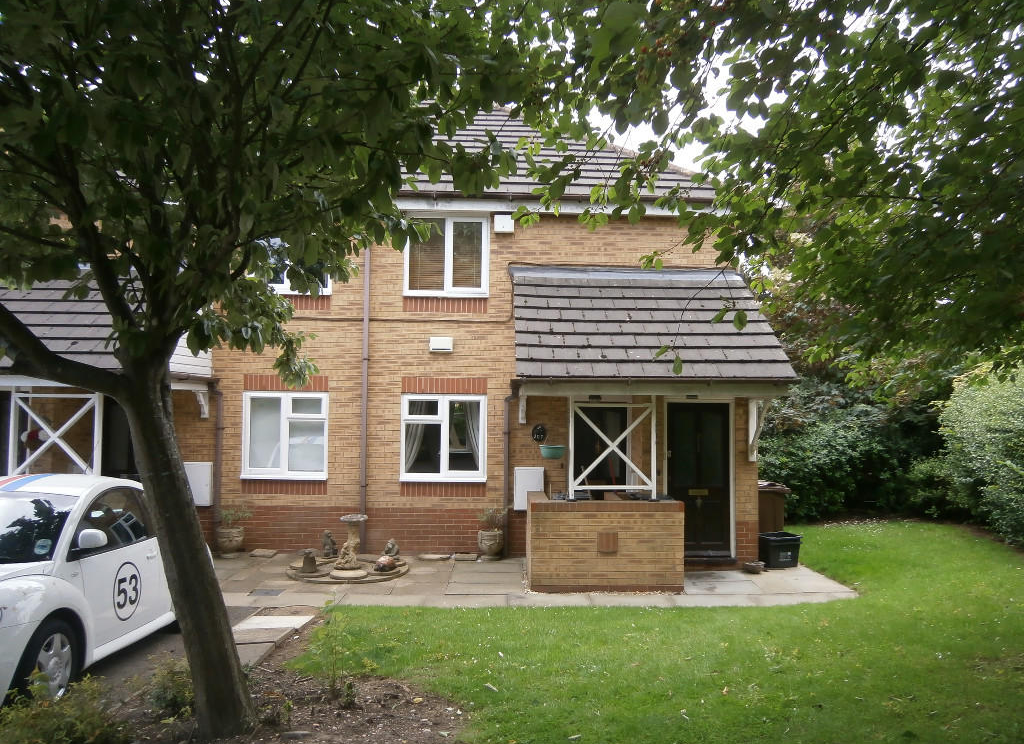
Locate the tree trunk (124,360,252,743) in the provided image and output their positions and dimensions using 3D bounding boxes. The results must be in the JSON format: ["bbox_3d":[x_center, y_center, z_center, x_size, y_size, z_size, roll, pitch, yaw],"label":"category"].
[{"bbox_3d":[-1.941,1.074,4.600,0.700,2.240,0.400,1,-3,-3],"label":"tree trunk"}]

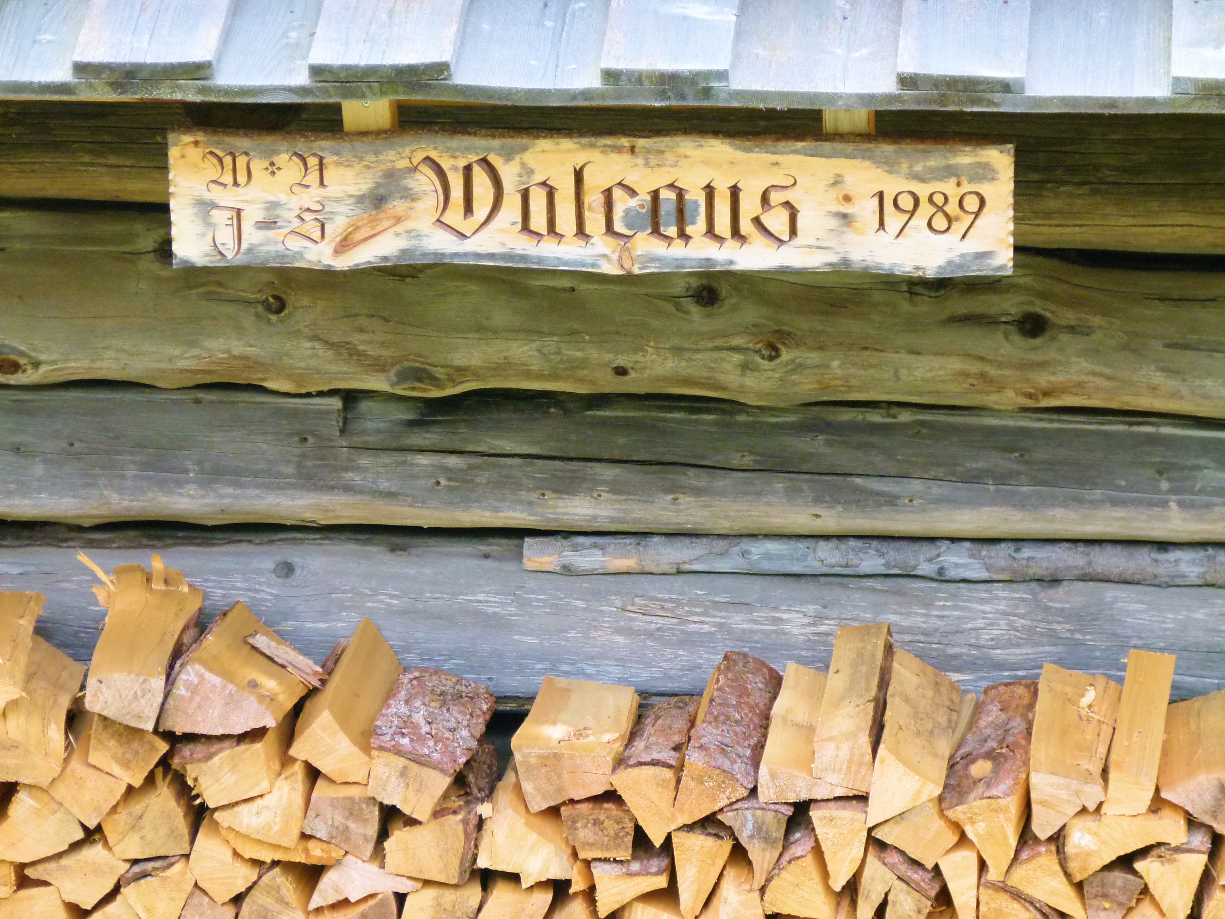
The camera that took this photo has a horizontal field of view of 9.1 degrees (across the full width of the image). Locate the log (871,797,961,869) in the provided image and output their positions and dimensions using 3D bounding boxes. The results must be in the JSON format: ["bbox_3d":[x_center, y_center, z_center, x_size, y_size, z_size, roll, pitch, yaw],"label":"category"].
[{"bbox_3d":[0.377,0.373,9.068,0.093,0.074,0.340,31,20,-3],"label":"log"}]

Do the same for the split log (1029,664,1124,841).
[{"bbox_3d":[0.561,0.354,9.321,0.090,0.090,0.335,2,21,6],"label":"split log"}]

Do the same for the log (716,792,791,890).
[{"bbox_3d":[0.191,0.411,9.447,0.089,0.120,0.320,2,19,7],"label":"log"}]

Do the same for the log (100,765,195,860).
[{"bbox_3d":[-0.537,0.369,9.143,0.104,0.098,0.340,-6,17,4],"label":"log"}]

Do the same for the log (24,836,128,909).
[{"bbox_3d":[-0.633,0.449,9.457,0.134,0.099,0.330,1,17,4],"label":"log"}]

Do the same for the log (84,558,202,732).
[{"bbox_3d":[-0.555,0.224,9.088,0.093,0.071,0.340,4,19,2],"label":"log"}]

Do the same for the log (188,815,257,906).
[{"bbox_3d":[-0.443,0.426,9.157,0.086,0.095,0.340,1,17,3],"label":"log"}]

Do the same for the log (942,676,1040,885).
[{"bbox_3d":[0.451,0.375,9.062,0.094,0.112,0.340,3,21,8],"label":"log"}]

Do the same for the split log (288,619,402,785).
[{"bbox_3d":[-0.314,0.308,9.457,0.098,0.073,0.320,41,18,-8],"label":"split log"}]

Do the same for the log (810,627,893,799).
[{"bbox_3d":[0.284,0.293,9.044,0.074,0.075,0.340,2,19,6],"label":"log"}]

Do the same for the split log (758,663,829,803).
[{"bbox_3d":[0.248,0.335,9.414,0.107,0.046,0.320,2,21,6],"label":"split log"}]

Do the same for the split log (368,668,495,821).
[{"bbox_3d":[-0.231,0.350,9.389,0.110,0.075,0.330,18,16,1],"label":"split log"}]

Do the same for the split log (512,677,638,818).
[{"bbox_3d":[-0.042,0.341,9.369,0.122,0.092,0.330,2,14,5],"label":"split log"}]

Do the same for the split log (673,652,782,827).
[{"bbox_3d":[0.138,0.340,9.074,0.087,0.094,0.340,14,21,3],"label":"split log"}]

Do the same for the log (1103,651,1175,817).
[{"bbox_3d":[0.635,0.327,9.307,0.065,0.061,0.340,2,24,7],"label":"log"}]

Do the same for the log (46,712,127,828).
[{"bbox_3d":[-0.632,0.347,9.501,0.074,0.073,0.320,36,17,-10],"label":"log"}]

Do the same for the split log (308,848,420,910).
[{"bbox_3d":[-0.293,0.452,9.506,0.144,0.066,0.320,-10,18,8],"label":"split log"}]

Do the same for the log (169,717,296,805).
[{"bbox_3d":[-0.458,0.330,9.478,0.112,0.078,0.320,-11,17,8],"label":"log"}]

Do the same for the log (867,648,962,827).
[{"bbox_3d":[0.363,0.334,9.330,0.092,0.110,0.330,2,19,5],"label":"log"}]

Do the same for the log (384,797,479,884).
[{"bbox_3d":[-0.207,0.419,9.409,0.107,0.090,0.330,1,17,5],"label":"log"}]

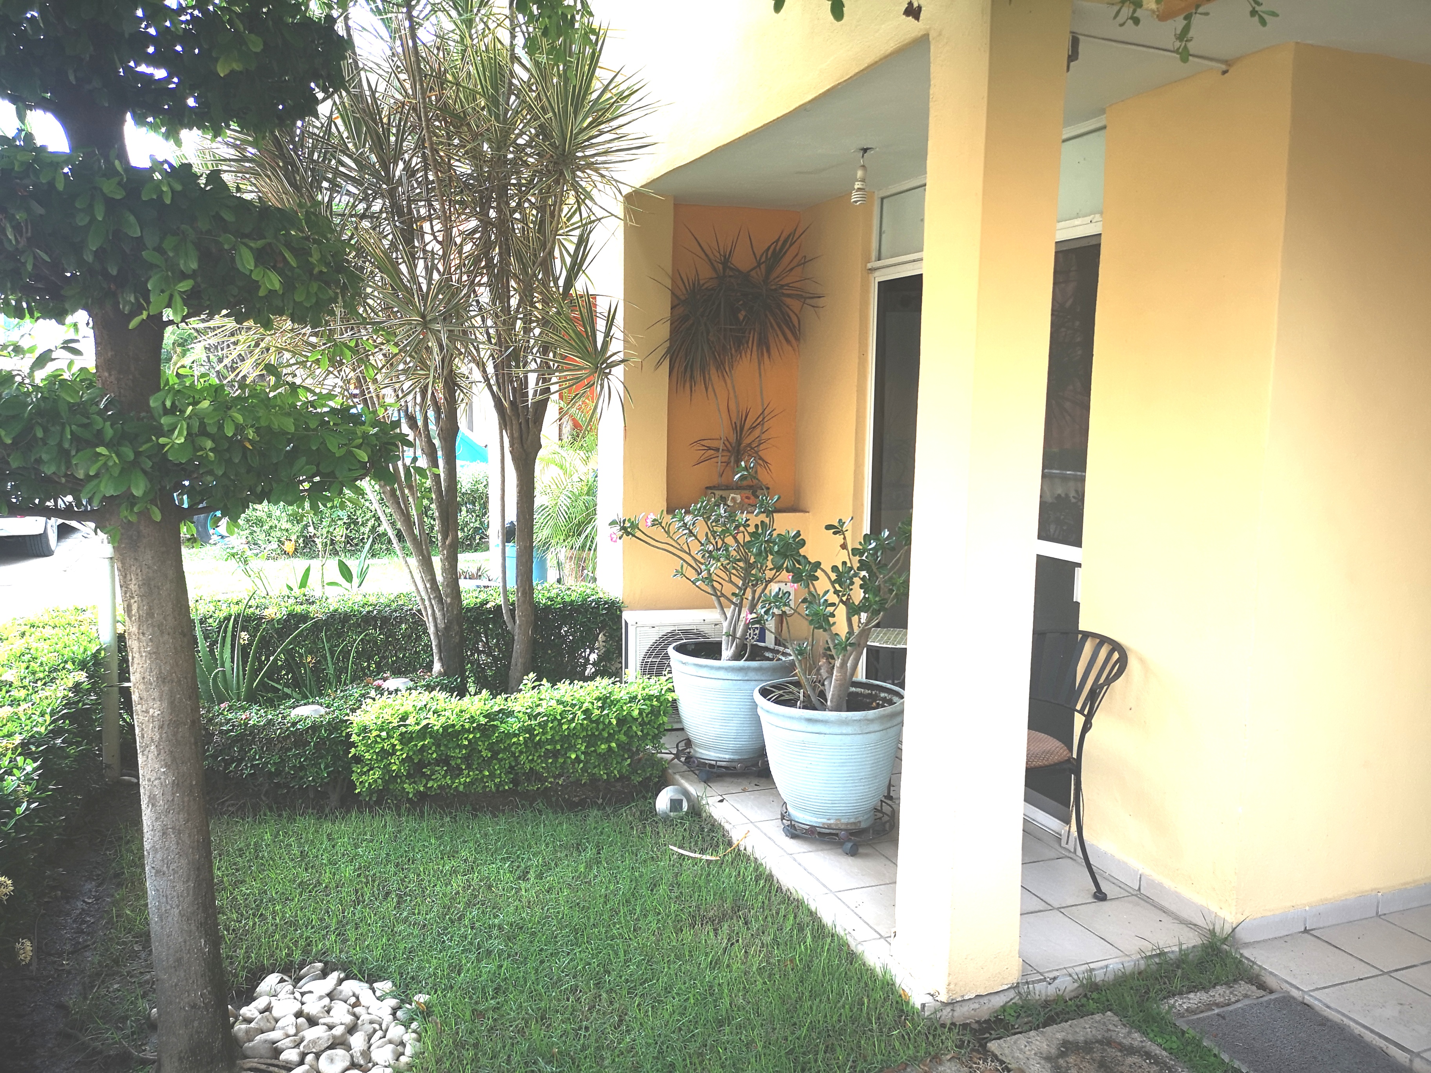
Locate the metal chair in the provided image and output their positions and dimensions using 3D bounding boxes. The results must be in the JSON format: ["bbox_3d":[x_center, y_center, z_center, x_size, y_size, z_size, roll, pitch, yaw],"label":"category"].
[{"bbox_3d":[0.949,0.744,3.621,0.540,0.830,0.470,-3,8,-31],"label":"metal chair"}]

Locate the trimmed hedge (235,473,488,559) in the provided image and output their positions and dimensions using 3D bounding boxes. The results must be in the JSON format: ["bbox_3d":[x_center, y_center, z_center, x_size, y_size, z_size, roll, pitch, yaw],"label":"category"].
[{"bbox_3d":[-3.813,-0.299,12.089,2.500,0.864,0.750,-2,7,-21],"label":"trimmed hedge"}]

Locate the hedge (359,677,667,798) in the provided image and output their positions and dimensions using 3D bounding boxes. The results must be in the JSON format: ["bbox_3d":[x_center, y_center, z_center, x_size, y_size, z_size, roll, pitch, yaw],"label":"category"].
[{"bbox_3d":[-0.892,0.879,4.904,1.330,0.355,0.420,-2,7,-21],"label":"hedge"}]

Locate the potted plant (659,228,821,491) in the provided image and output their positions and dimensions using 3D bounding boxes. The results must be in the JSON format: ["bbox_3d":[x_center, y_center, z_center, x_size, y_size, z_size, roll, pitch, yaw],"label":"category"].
[{"bbox_3d":[0.088,-0.803,5.582,0.830,1.414,0.520,-2,7,-21],"label":"potted plant"}]

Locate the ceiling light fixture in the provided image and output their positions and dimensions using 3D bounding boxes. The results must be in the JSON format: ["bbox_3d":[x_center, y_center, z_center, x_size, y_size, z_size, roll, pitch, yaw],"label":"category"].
[{"bbox_3d":[0.561,-1.378,4.279,0.075,0.216,0.075,1,7,0],"label":"ceiling light fixture"}]

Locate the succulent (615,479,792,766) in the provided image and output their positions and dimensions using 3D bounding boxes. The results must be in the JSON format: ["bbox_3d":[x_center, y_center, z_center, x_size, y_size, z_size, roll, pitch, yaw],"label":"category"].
[{"bbox_3d":[-0.016,0.332,4.714,0.770,1.206,0.700,1,7,0],"label":"succulent"}]

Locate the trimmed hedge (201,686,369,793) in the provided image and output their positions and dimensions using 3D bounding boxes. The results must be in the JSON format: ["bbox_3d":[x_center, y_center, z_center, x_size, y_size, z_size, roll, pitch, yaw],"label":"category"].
[{"bbox_3d":[-1.900,0.900,4.840,0.900,0.300,0.550,-2,7,-21],"label":"trimmed hedge"}]

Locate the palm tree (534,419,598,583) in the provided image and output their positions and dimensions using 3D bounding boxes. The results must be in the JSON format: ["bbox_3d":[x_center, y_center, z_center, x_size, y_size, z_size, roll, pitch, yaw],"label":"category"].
[{"bbox_3d":[-1.196,-0.267,9.581,0.850,1.484,0.850,-2,7,-21],"label":"palm tree"}]

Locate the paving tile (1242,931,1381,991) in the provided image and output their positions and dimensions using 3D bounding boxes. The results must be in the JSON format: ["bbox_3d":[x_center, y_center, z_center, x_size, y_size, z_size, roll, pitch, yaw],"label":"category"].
[{"bbox_3d":[1.699,1.228,3.217,0.300,0.011,0.265,-2,7,-21],"label":"paving tile"}]

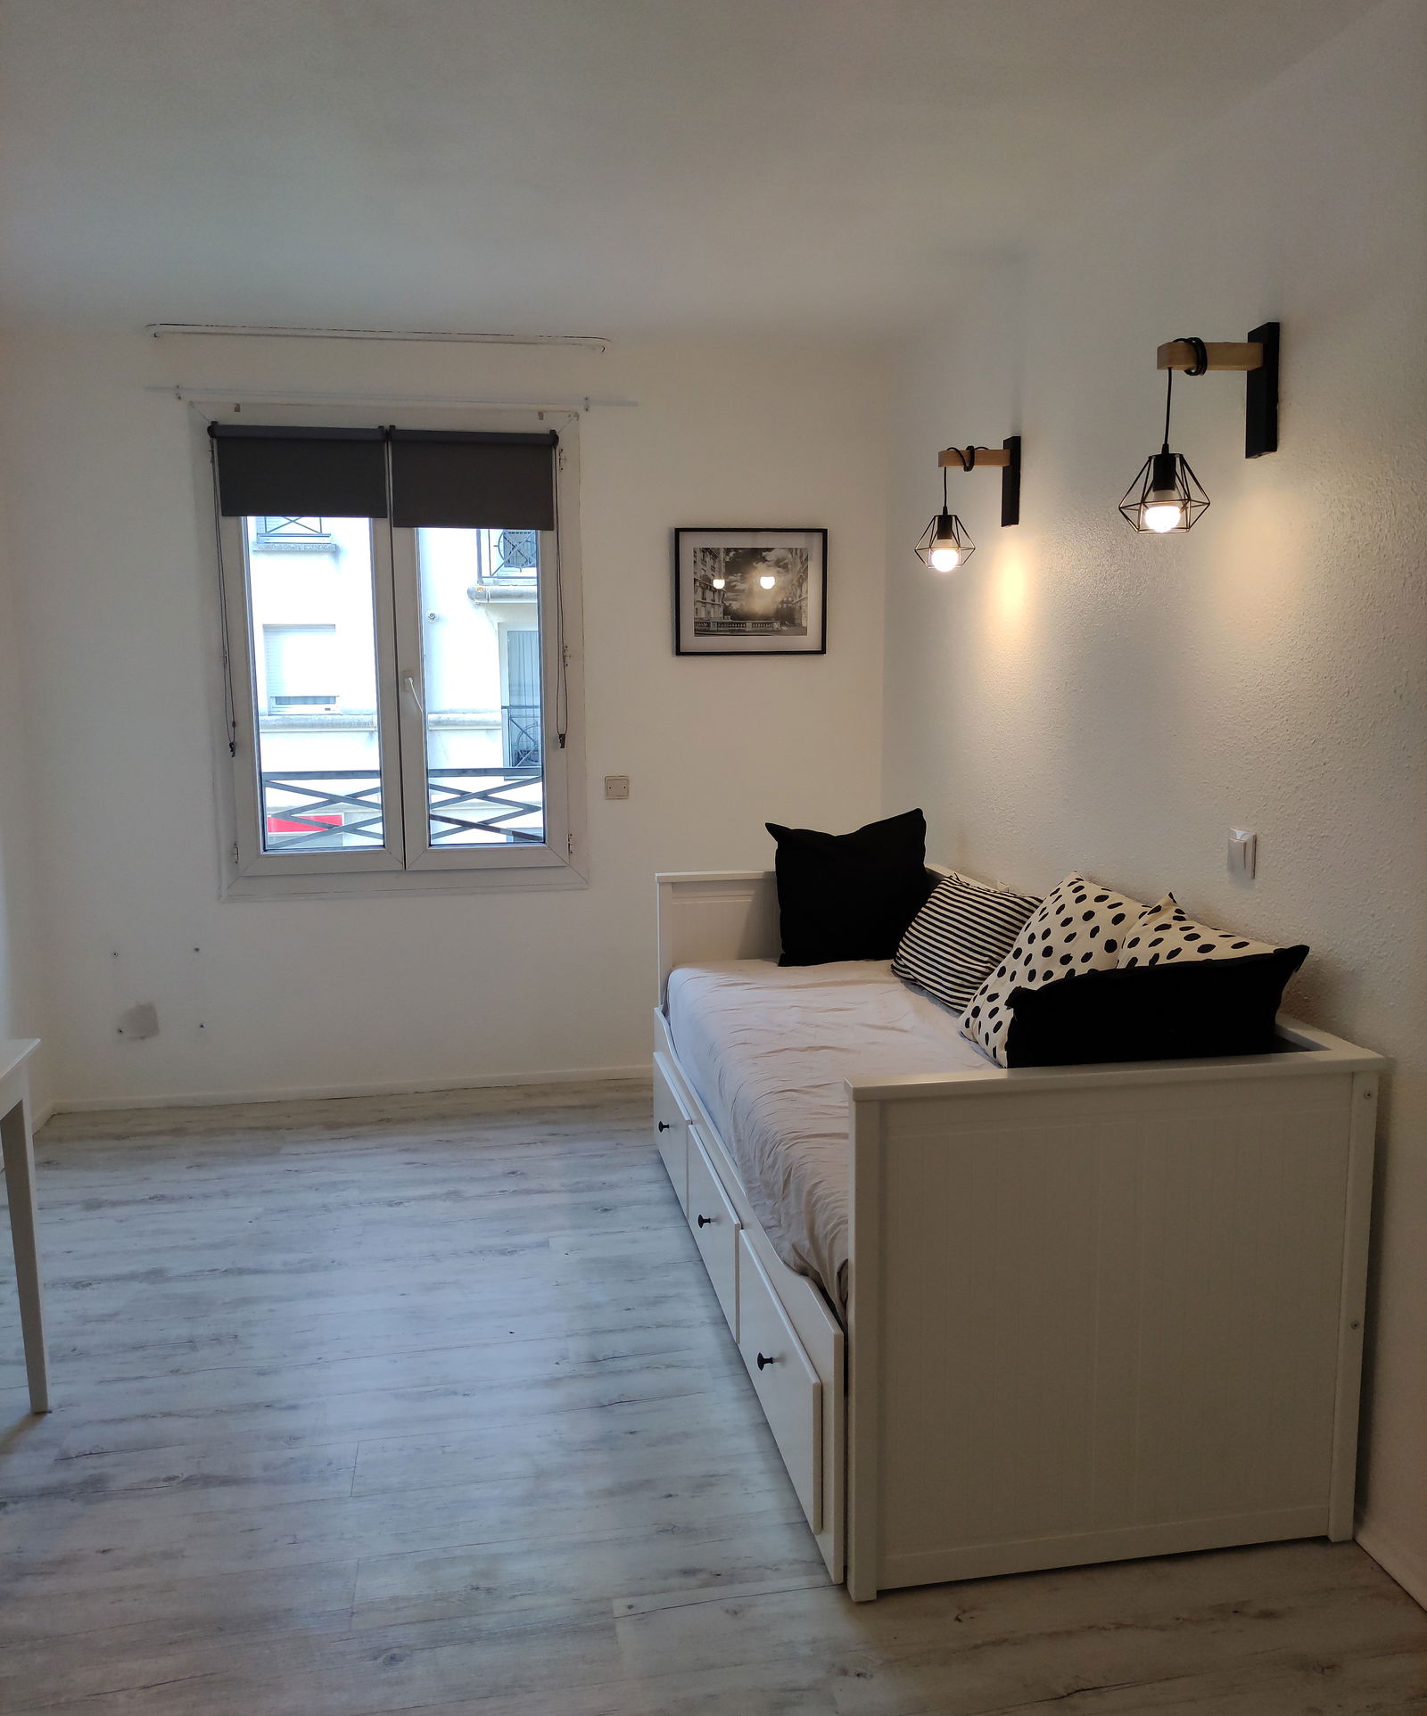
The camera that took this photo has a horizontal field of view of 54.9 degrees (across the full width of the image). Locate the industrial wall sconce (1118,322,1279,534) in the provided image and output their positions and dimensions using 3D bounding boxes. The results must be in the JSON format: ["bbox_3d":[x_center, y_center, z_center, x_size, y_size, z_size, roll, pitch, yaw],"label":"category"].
[{"bbox_3d":[0.850,-0.757,2.429,0.273,0.358,0.172,-2,8,-10],"label":"industrial wall sconce"}]

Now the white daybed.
[{"bbox_3d":[0.431,0.587,3.151,0.901,0.821,2.090,-2,8,-10],"label":"white daybed"}]

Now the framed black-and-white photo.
[{"bbox_3d":[0.133,-0.887,4.603,0.518,0.412,0.029,-2,8,-10],"label":"framed black-and-white photo"}]

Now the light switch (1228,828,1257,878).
[{"bbox_3d":[0.978,-0.007,2.553,0.024,0.084,0.076,-2,8,-10],"label":"light switch"}]

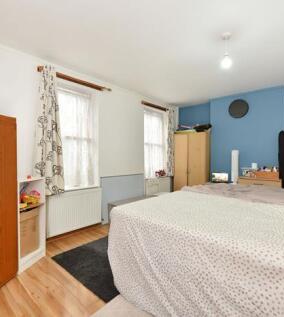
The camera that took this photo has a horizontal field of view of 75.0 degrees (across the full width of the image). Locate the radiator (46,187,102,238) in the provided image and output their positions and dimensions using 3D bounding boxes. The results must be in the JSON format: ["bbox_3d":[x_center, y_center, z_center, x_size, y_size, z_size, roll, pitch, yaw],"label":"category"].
[{"bbox_3d":[-1.046,0.823,2.937,0.100,0.600,0.900,1,1,42],"label":"radiator"}]

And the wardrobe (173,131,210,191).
[{"bbox_3d":[1.345,0.282,4.860,0.895,1.870,0.490,1,1,42],"label":"wardrobe"}]

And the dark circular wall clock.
[{"bbox_3d":[2.184,-1.115,4.153,0.410,0.420,0.050,1,1,42],"label":"dark circular wall clock"}]

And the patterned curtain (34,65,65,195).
[{"bbox_3d":[-1.304,-0.370,2.616,0.130,1.795,0.430,1,1,42],"label":"patterned curtain"}]

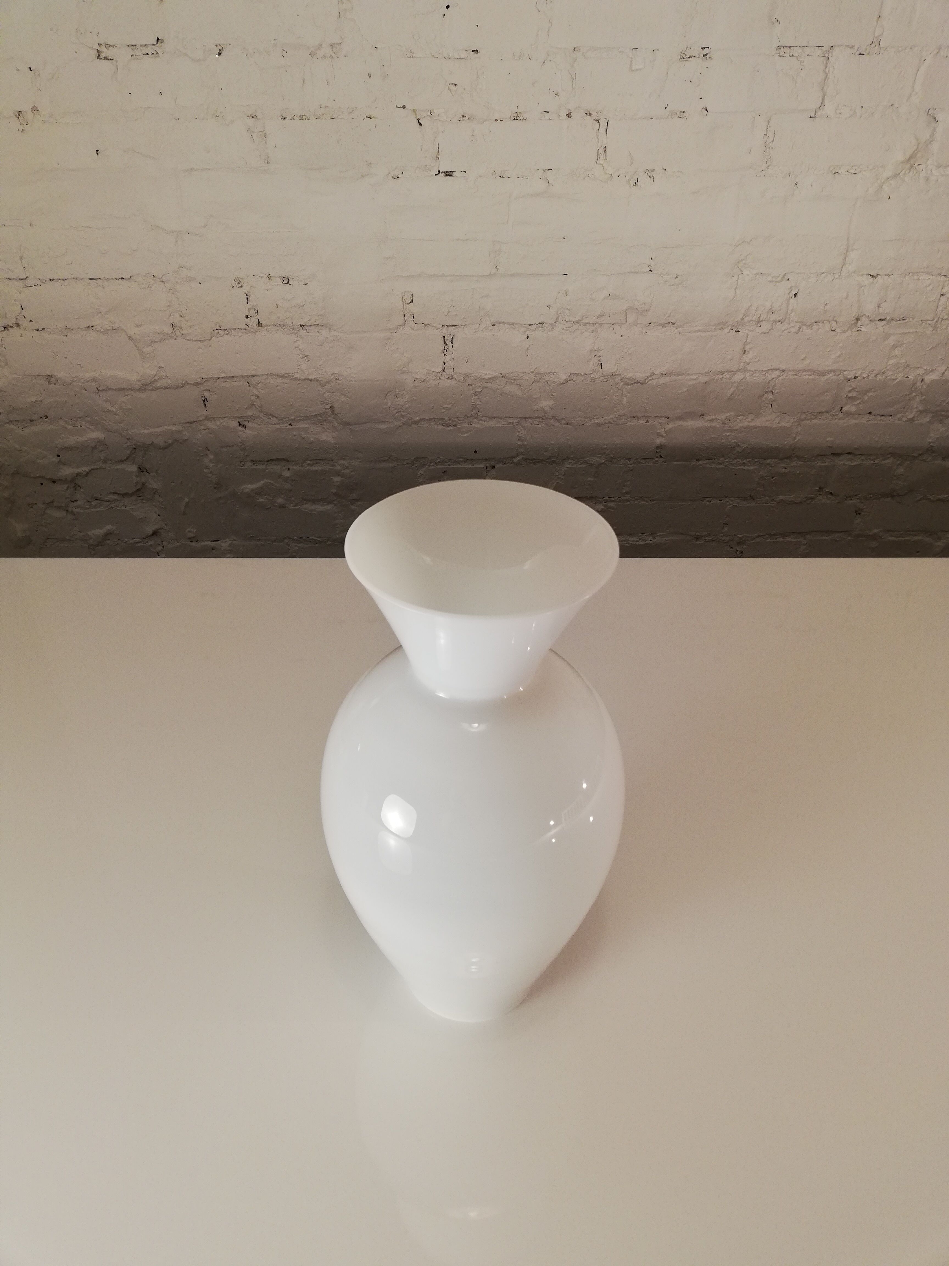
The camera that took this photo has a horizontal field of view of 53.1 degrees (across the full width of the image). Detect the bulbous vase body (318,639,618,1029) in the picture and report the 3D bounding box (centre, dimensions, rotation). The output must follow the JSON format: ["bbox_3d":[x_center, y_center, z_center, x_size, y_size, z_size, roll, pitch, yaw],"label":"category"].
[{"bbox_3d":[-0.002,0.109,0.524,0.161,0.231,0.161,1,35,0],"label":"bulbous vase body"}]

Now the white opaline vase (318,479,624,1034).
[{"bbox_3d":[-0.002,0.082,0.505,0.161,0.298,0.161,1,35,0],"label":"white opaline vase"}]

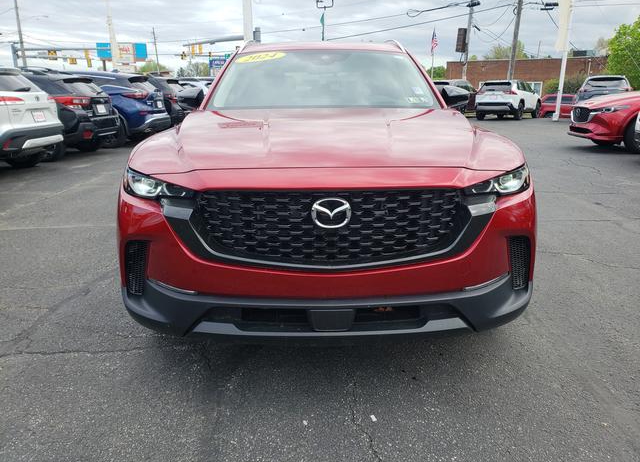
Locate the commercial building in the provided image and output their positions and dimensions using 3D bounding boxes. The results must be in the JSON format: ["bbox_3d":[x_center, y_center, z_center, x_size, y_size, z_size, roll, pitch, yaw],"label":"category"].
[{"bbox_3d":[23.803,-15.401,50.548,17.000,4.500,11.000,13,21,38],"label":"commercial building"}]

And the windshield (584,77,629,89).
[{"bbox_3d":[11.739,-6.044,19.697,1.420,0.450,0.240,9,19,30],"label":"windshield"}]

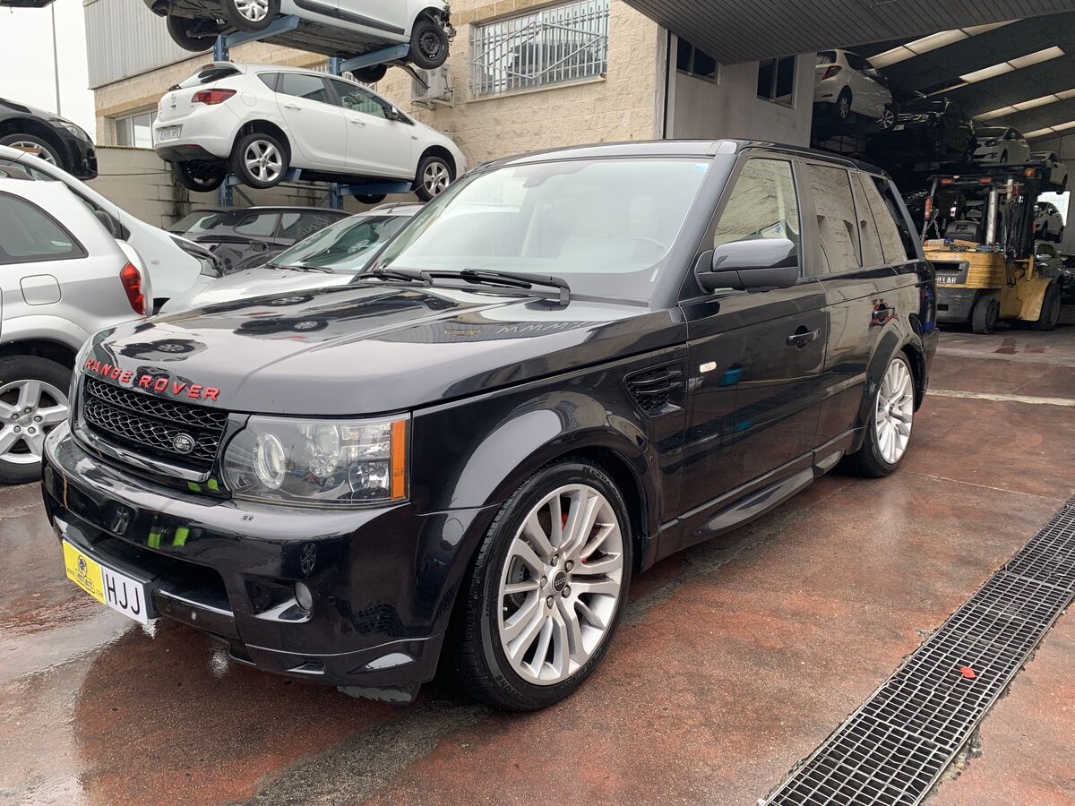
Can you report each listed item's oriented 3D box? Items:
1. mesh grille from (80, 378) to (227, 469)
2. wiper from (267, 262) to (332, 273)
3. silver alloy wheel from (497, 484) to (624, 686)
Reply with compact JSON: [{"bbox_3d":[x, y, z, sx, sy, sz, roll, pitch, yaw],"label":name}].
[{"bbox_3d":[-1.093,0.051,2.255,0.880,0.175,0.100,6,14,41],"label":"mesh grille"},{"bbox_3d":[-1.756,-0.995,5.925,0.852,0.060,0.100,13,18,40],"label":"wiper"},{"bbox_3d":[0.005,0.496,2.324,0.220,0.552,0.552,6,13,40],"label":"silver alloy wheel"}]

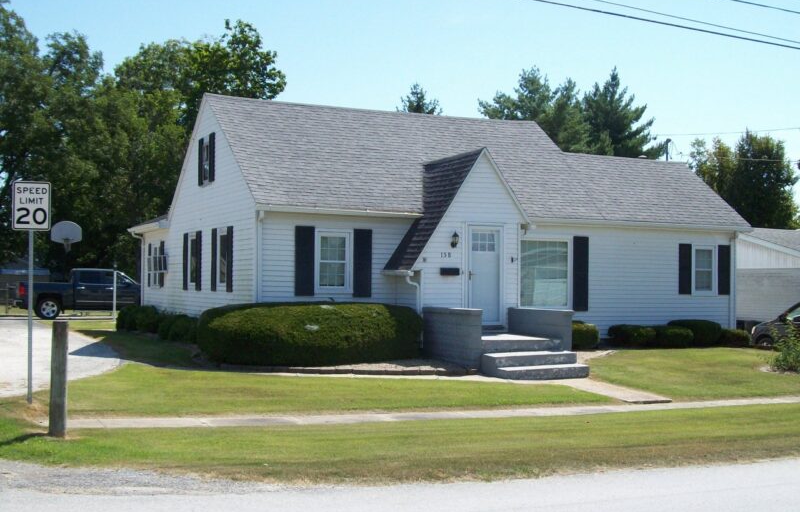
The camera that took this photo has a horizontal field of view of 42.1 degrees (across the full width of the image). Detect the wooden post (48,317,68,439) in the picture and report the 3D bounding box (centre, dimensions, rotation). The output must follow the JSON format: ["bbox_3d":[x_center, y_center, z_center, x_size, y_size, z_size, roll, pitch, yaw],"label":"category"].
[{"bbox_3d":[-3.502,1.258,10.674,0.165,1.194,0.165,1,-2,-26],"label":"wooden post"}]

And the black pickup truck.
[{"bbox_3d":[-11.594,1.464,39.679,5.840,1.880,2.030,1,-2,-26],"label":"black pickup truck"}]

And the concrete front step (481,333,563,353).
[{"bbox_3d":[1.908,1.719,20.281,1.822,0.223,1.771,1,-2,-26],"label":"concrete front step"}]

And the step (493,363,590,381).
[{"bbox_3d":[2.578,2.103,18.757,1.892,0.187,0.526,1,-2,-26],"label":"step"}]

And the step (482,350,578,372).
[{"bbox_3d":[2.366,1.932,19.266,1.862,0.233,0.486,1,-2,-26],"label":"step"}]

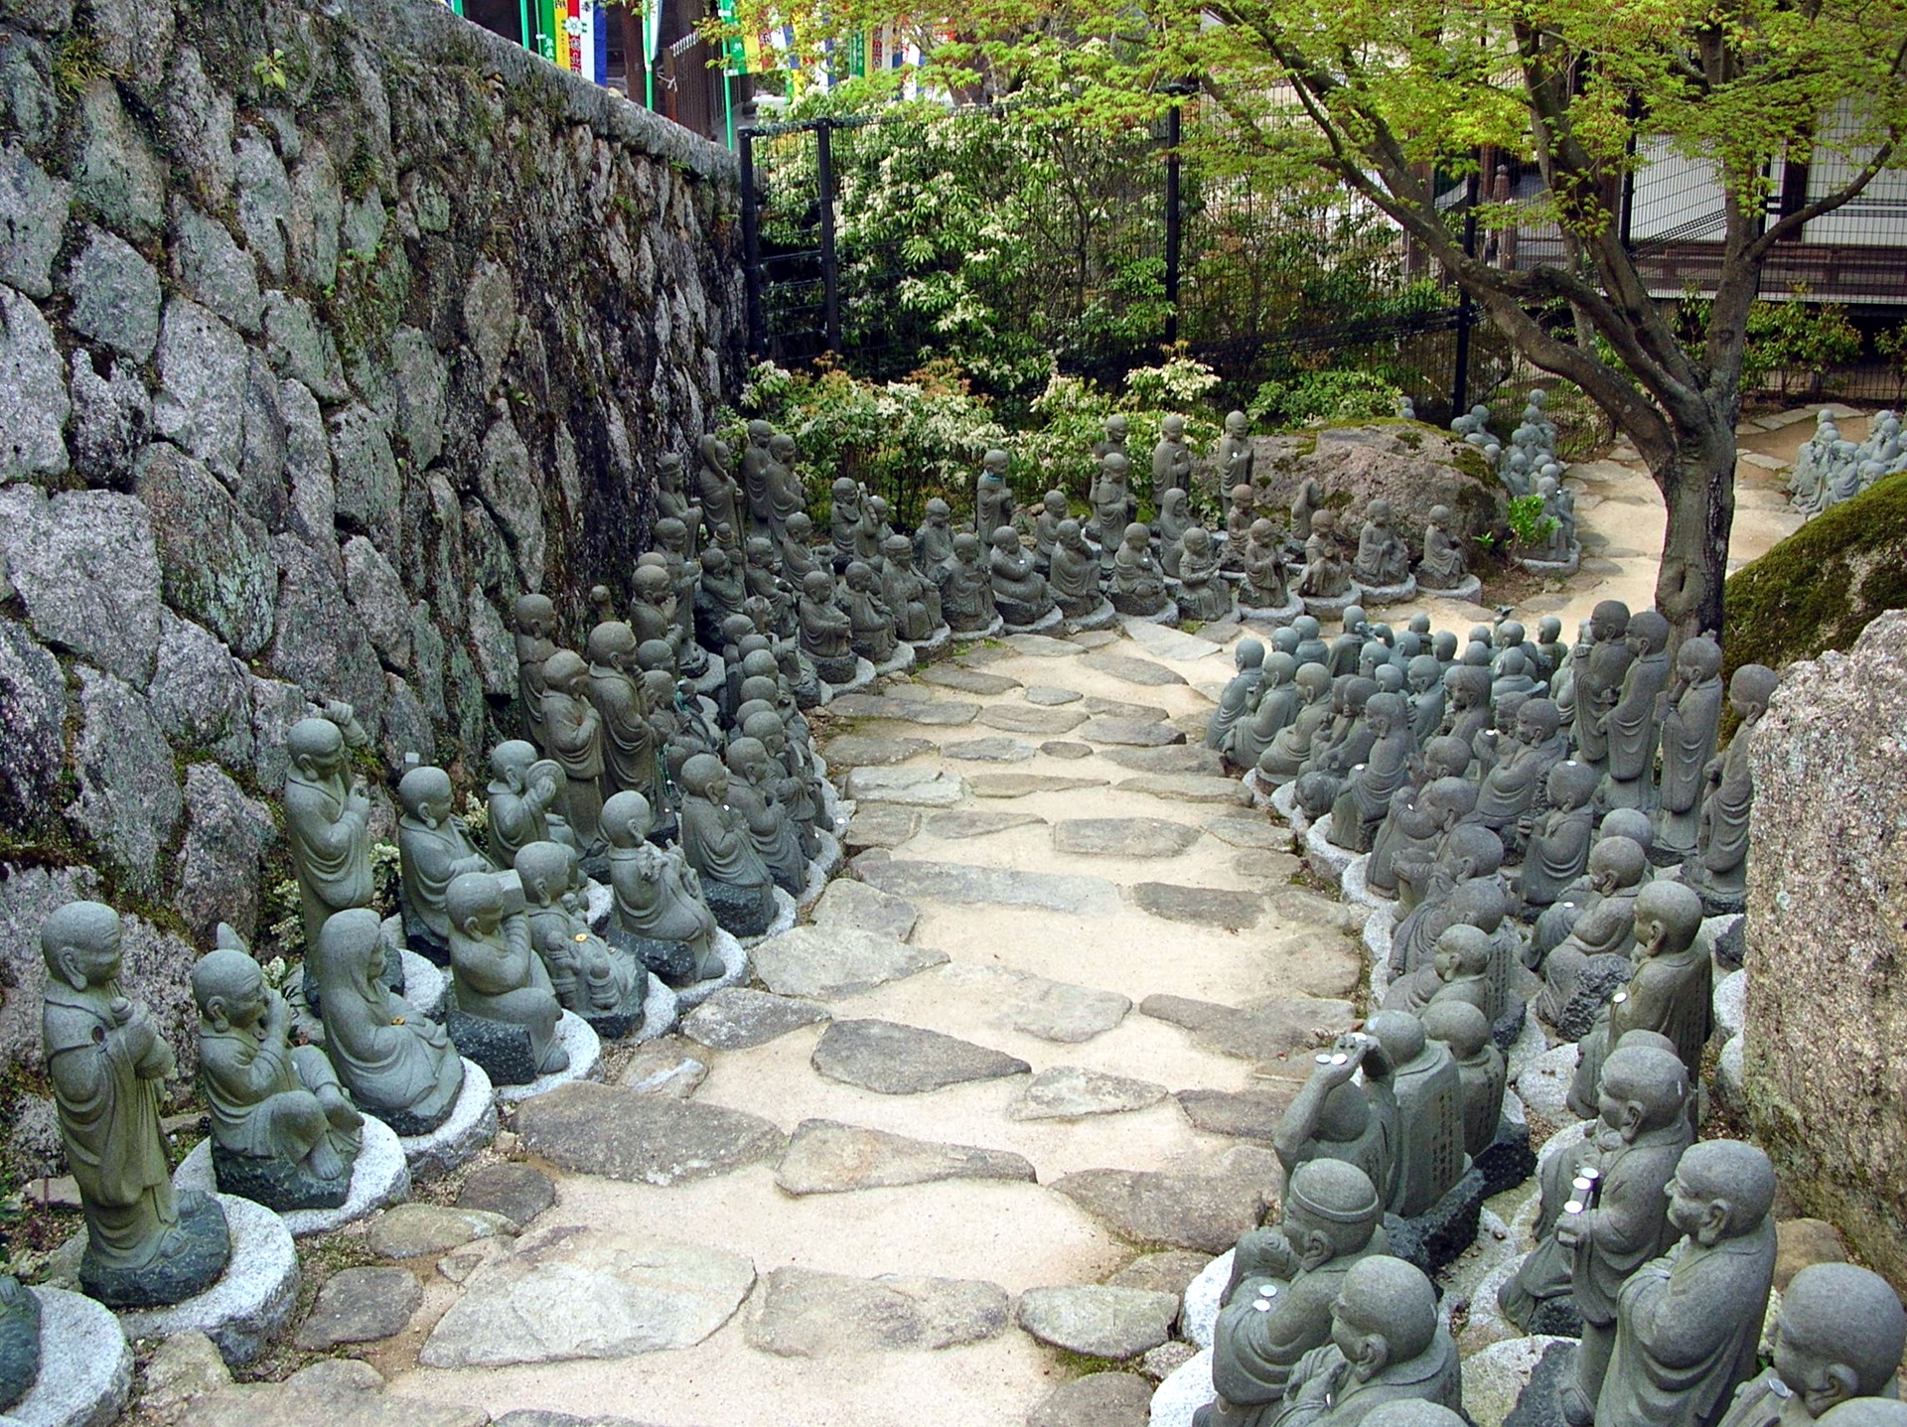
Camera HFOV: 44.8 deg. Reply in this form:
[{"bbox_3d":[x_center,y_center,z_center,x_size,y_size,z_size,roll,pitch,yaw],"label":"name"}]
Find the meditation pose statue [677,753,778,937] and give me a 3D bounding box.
[{"bbox_3d":[-0.494,0.267,4.990,0.215,0.385,0.205,-2,20,-3],"label":"meditation pose statue"}]

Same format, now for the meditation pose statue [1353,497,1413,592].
[{"bbox_3d":[1.940,-0.767,10.400,0.215,0.379,0.245,-14,24,-32],"label":"meditation pose statue"}]

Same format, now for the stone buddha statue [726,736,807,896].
[{"bbox_3d":[-0.477,0.251,5.850,0.230,0.380,0.210,-3,19,-6],"label":"stone buddha statue"}]

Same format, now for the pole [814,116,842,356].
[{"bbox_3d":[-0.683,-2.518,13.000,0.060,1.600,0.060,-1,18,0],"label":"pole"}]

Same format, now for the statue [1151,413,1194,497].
[{"bbox_3d":[1.050,-1.188,11.200,0.190,0.530,0.180,-15,23,-36],"label":"statue"}]

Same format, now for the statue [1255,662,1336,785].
[{"bbox_3d":[0.998,0.017,6.720,0.225,0.348,0.200,2,20,8],"label":"statue"}]

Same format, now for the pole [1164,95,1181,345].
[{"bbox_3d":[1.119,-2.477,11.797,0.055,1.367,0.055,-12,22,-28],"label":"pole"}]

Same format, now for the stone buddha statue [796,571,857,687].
[{"bbox_3d":[-0.379,-0.278,7.000,0.190,0.340,0.170,13,26,30],"label":"stone buddha statue"}]

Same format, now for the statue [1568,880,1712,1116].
[{"bbox_3d":[1.122,0.448,3.752,0.220,0.400,0.210,13,24,34],"label":"statue"}]

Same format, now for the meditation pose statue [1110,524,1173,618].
[{"bbox_3d":[0.678,-0.535,8.350,0.210,0.327,0.200,-14,26,-30],"label":"meditation pose statue"}]

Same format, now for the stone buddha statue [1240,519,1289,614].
[{"bbox_3d":[1.174,-0.571,8.700,0.165,0.335,0.180,-18,28,-36],"label":"stone buddha statue"}]

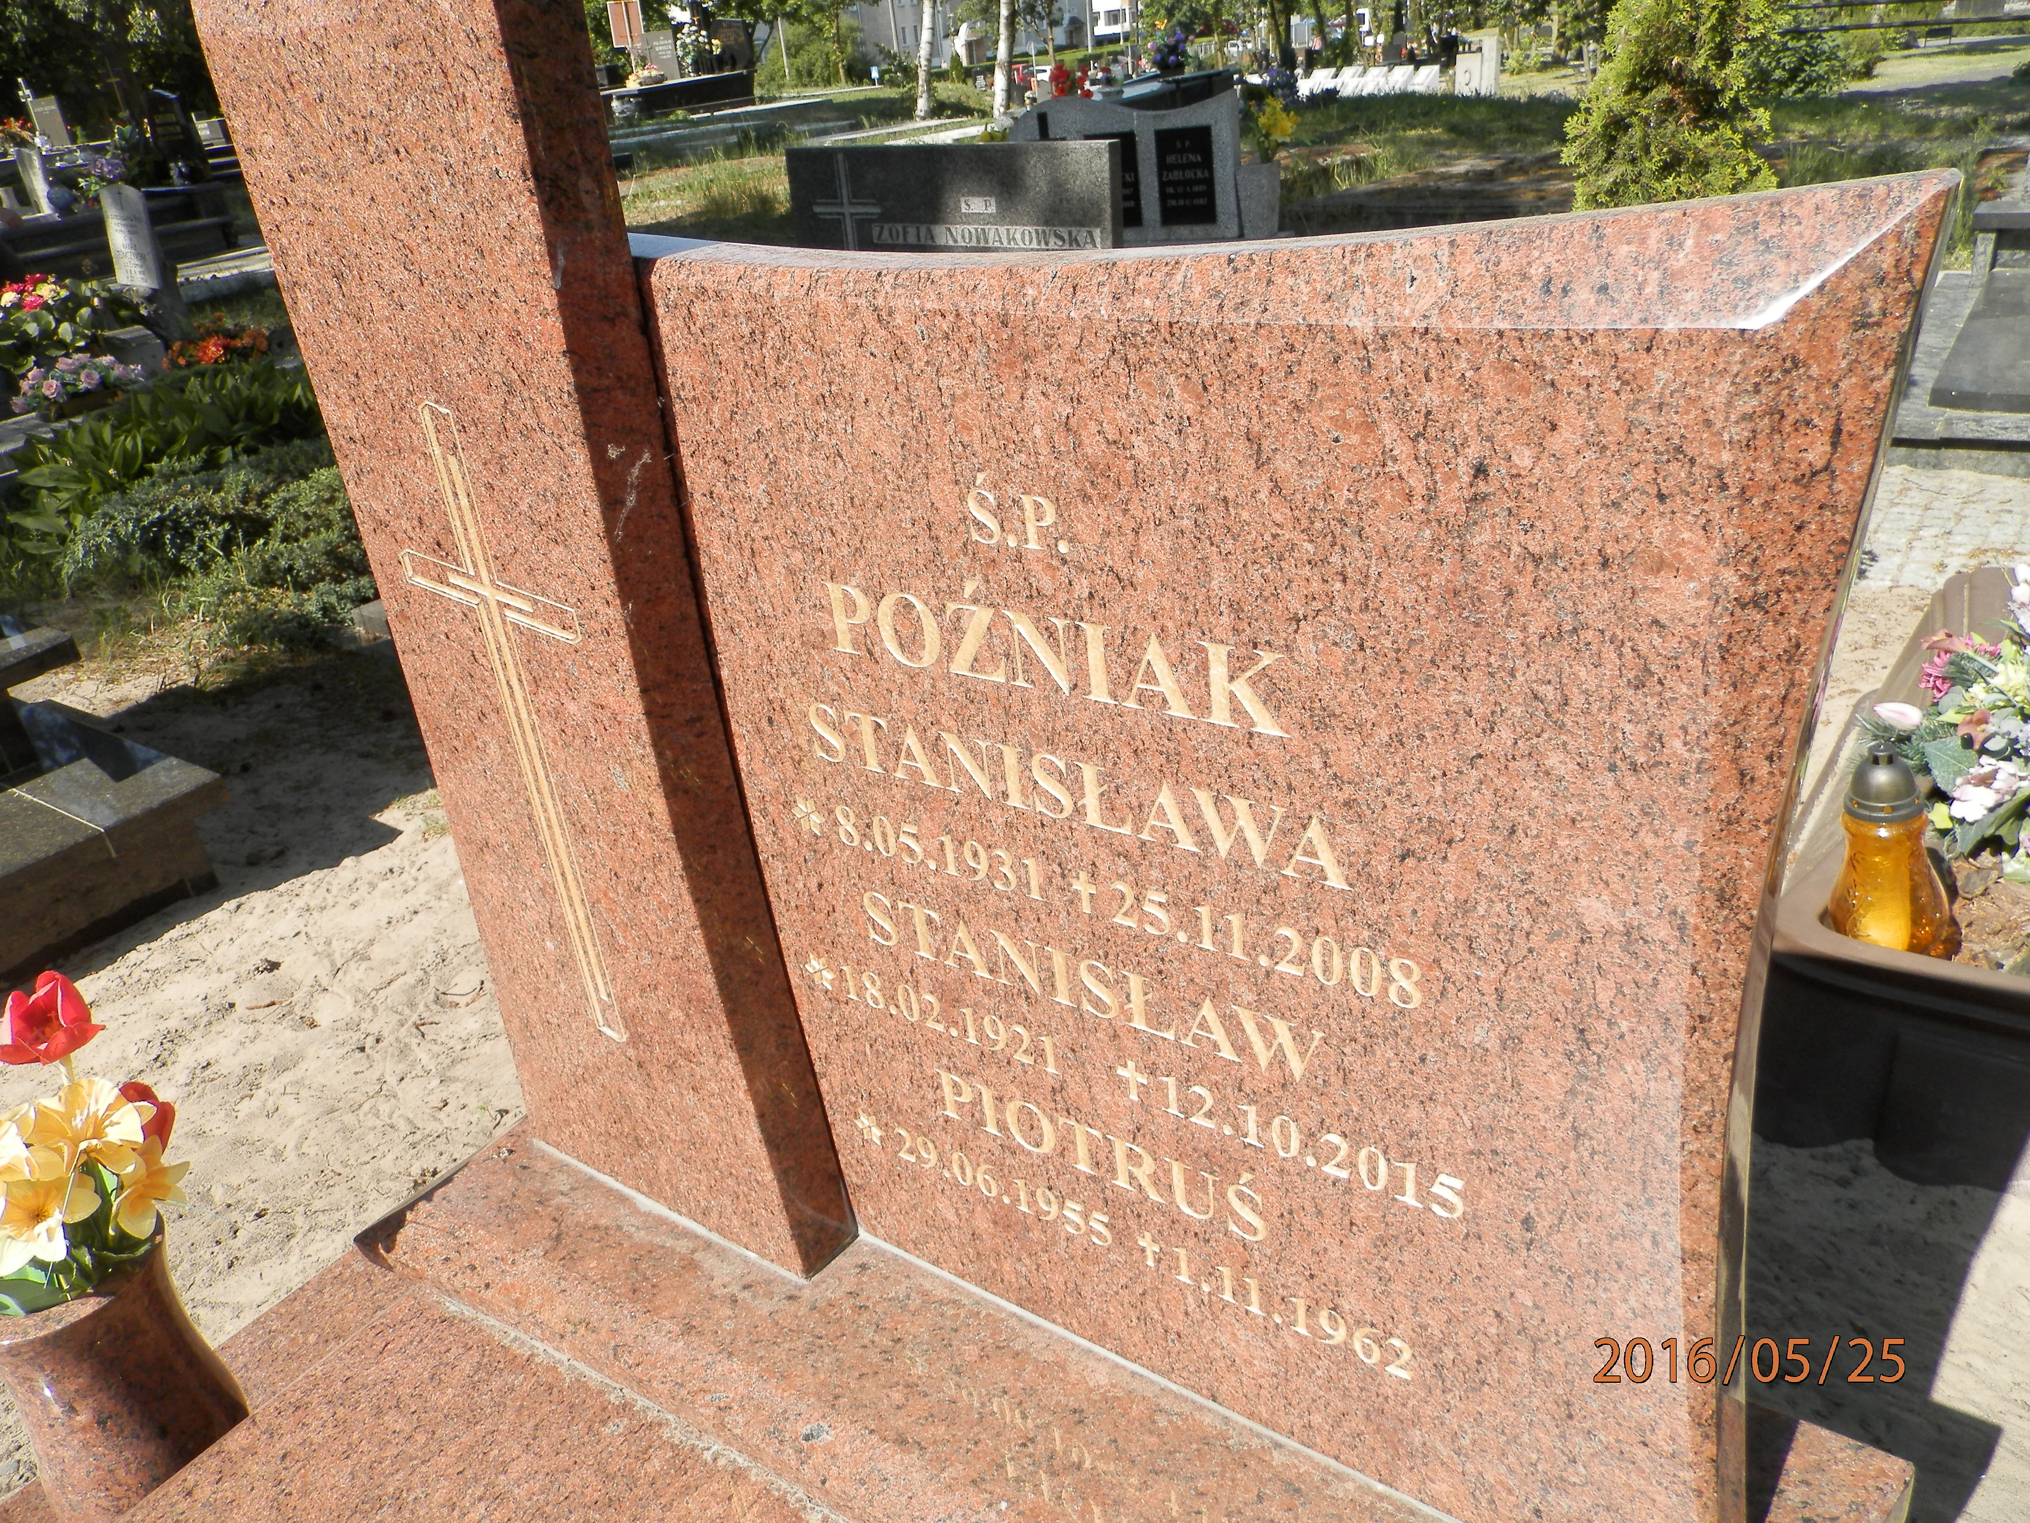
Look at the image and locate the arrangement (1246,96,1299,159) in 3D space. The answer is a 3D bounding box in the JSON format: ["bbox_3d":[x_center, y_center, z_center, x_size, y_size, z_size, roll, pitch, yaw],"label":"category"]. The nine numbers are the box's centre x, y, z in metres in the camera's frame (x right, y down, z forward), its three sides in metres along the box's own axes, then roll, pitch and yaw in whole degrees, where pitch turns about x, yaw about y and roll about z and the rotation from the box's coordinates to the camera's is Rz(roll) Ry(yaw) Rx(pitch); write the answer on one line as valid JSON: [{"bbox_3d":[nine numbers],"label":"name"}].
[{"bbox_3d":[1.336,-3.280,7.600,0.270,0.310,0.250,7,29,25],"label":"arrangement"}]

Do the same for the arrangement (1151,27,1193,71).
[{"bbox_3d":[1.242,-5.628,11.600,0.330,0.320,0.290,5,29,22],"label":"arrangement"}]

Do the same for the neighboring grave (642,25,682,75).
[{"bbox_3d":[-5.055,-10.132,21.000,0.620,0.700,0.120,8,30,27],"label":"neighboring grave"}]

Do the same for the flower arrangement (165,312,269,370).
[{"bbox_3d":[-3.646,-1.921,6.700,0.380,0.240,0.280,-6,26,0],"label":"flower arrangement"}]

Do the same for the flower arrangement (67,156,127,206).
[{"bbox_3d":[-6.508,-4.118,10.400,0.320,0.310,0.270,-6,26,0],"label":"flower arrangement"}]

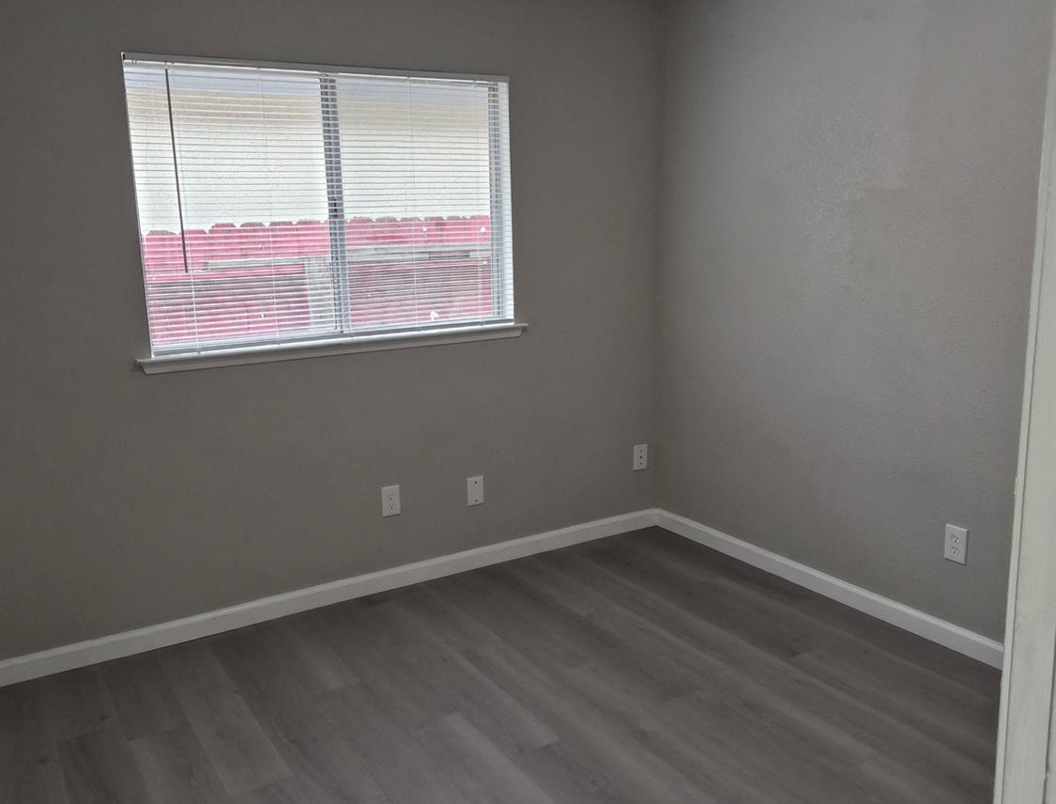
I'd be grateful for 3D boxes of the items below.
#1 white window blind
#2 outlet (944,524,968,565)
[{"bbox_3d":[-0.699,-0.736,3.536,1.463,1.002,0.040,-8,14,-31],"label":"white window blind"},{"bbox_3d":[1.464,0.489,3.203,0.010,0.121,0.078,-8,14,-31],"label":"outlet"}]

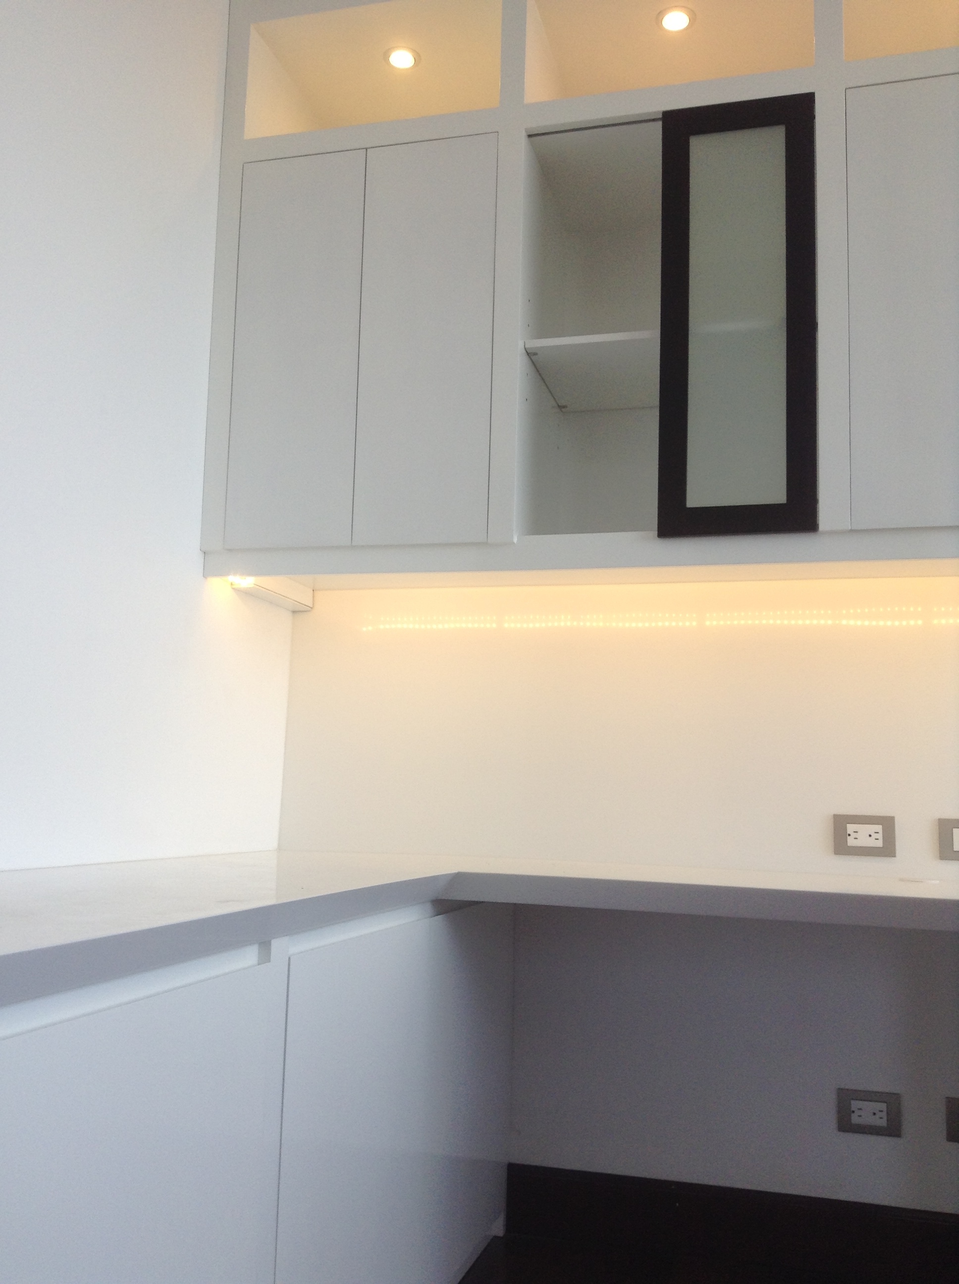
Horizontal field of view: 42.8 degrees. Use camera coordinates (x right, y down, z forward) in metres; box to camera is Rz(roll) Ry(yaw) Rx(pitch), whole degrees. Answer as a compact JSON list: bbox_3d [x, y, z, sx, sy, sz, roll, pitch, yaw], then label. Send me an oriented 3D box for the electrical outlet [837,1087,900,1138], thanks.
[{"bbox_3d":[0.756,0.913,2.375,0.117,0.081,0.012,0,-7,16],"label":"electrical outlet"}]

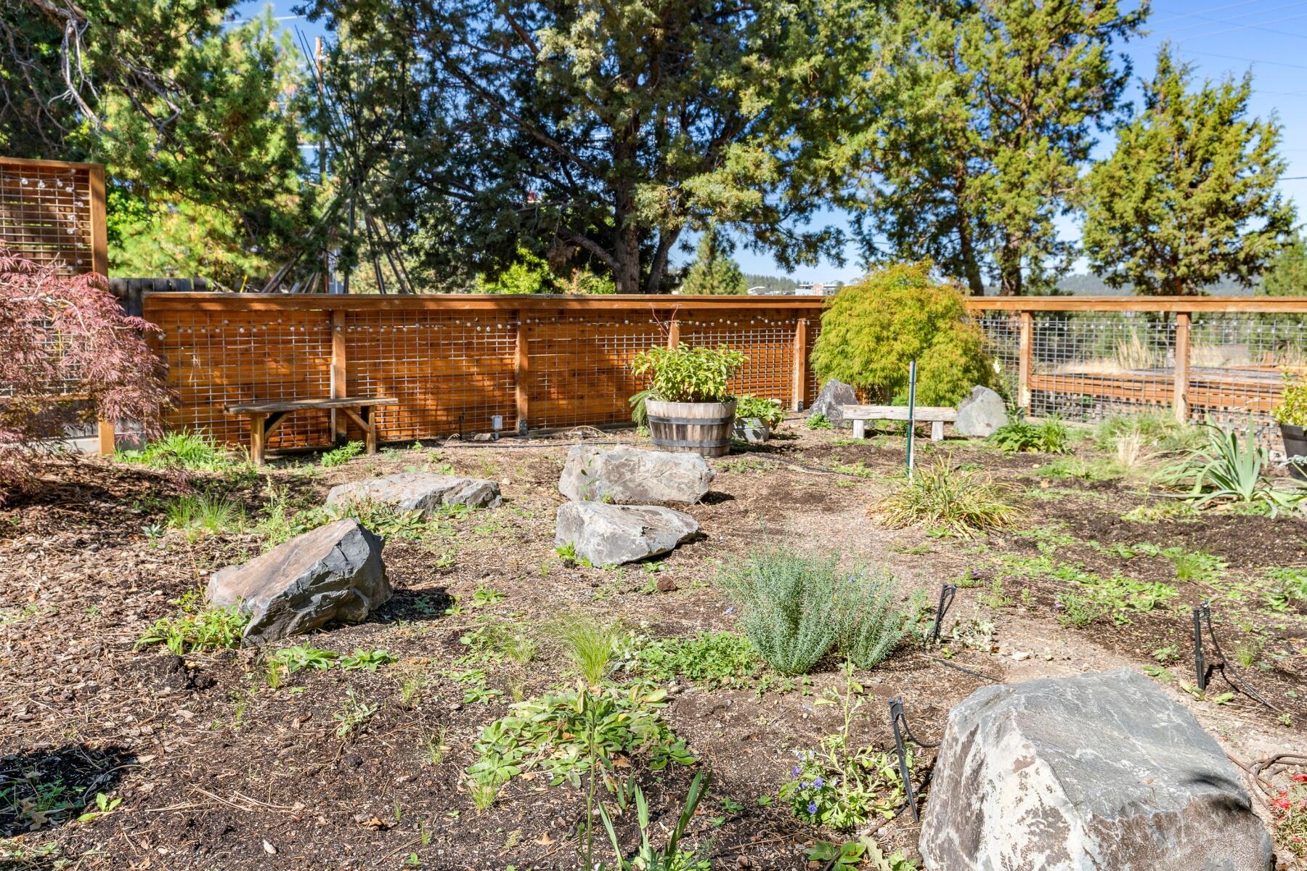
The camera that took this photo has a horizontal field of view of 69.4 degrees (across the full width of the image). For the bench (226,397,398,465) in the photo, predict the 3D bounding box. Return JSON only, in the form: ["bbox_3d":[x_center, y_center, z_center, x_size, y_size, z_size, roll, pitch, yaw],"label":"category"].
[{"bbox_3d":[-2.367,-0.033,6.554,1.080,0.410,0.300,-4,9,-31],"label":"bench"}]

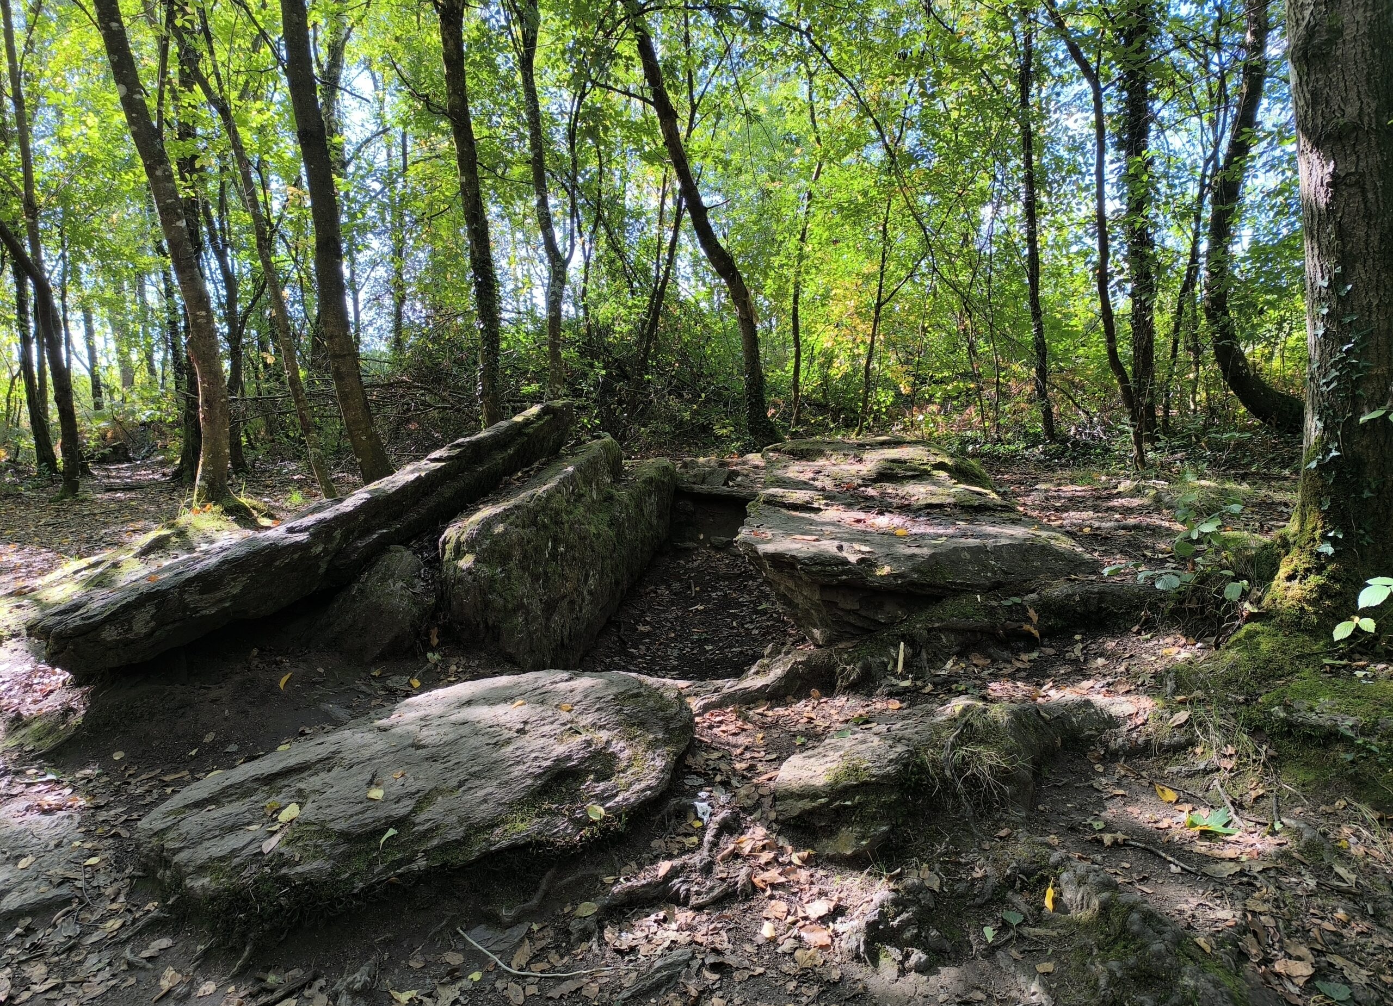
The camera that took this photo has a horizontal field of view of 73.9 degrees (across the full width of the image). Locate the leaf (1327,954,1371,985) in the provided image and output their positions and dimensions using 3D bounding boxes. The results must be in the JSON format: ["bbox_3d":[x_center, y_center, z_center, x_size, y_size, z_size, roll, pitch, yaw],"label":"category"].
[{"bbox_3d":[1.435,1.023,2.037,0.055,0.020,0.100,-8,12,-39],"label":"leaf"}]

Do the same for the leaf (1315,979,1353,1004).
[{"bbox_3d":[1.549,1.189,2.250,0.095,0.018,0.060,4,7,30],"label":"leaf"}]

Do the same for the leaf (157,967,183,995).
[{"bbox_3d":[-1.319,1.199,2.320,0.060,0.018,0.075,-3,7,-25],"label":"leaf"}]

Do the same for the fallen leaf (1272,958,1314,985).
[{"bbox_3d":[1.482,1.164,2.300,0.095,0.020,0.070,2,6,20],"label":"fallen leaf"}]

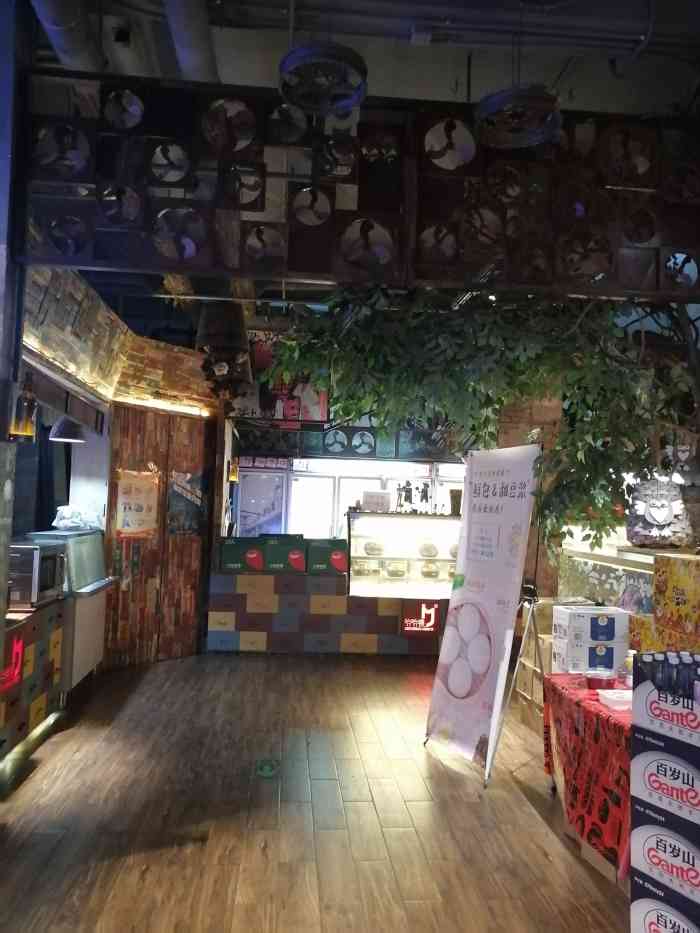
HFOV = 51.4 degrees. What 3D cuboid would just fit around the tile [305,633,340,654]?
[{"bbox_3d":[-0.271,1.741,7.168,0.354,0.204,0.030,2,-3,-5],"label":"tile"}]

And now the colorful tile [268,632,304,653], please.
[{"bbox_3d":[-0.625,1.718,7.107,0.350,0.196,0.025,2,-3,-5],"label":"colorful tile"}]

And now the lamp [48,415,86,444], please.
[{"bbox_3d":[-2.130,-0.287,5.493,0.268,0.201,0.268,2,-3,-5],"label":"lamp"}]

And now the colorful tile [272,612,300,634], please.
[{"bbox_3d":[-0.627,1.549,7.212,0.273,0.189,0.040,2,-4,-2],"label":"colorful tile"}]

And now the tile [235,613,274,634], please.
[{"bbox_3d":[-0.934,1.528,7.126,0.369,0.179,0.030,2,-3,-5],"label":"tile"}]

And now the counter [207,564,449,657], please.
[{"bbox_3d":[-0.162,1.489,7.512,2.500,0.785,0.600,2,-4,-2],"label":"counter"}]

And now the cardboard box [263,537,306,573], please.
[{"bbox_3d":[-0.654,0.877,7.339,0.423,0.363,0.300,2,-3,-5],"label":"cardboard box"}]

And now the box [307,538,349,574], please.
[{"bbox_3d":[-0.219,0.914,7.372,0.409,0.320,0.250,2,-3,-5],"label":"box"}]

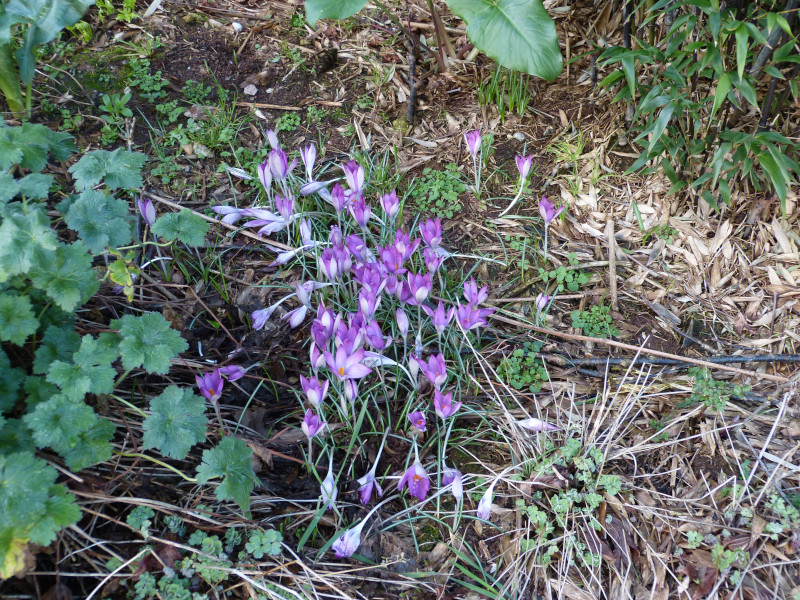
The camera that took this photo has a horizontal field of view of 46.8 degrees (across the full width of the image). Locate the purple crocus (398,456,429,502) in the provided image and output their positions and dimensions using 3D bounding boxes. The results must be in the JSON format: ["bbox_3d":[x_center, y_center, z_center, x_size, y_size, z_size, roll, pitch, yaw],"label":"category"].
[{"bbox_3d":[0.017,0.205,1.057,0.036,0.034,0.047,-3,75,-1],"label":"purple crocus"}]

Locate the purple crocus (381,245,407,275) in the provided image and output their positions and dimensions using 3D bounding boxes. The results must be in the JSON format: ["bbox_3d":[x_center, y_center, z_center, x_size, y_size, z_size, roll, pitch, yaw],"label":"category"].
[{"bbox_3d":[-0.009,-0.057,1.293,0.036,0.044,0.036,0,51,0],"label":"purple crocus"}]

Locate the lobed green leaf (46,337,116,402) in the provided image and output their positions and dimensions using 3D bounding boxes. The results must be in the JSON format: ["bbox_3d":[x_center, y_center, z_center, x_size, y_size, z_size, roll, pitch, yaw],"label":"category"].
[{"bbox_3d":[-0.349,0.074,1.020,0.078,0.022,0.076,0,58,0],"label":"lobed green leaf"}]

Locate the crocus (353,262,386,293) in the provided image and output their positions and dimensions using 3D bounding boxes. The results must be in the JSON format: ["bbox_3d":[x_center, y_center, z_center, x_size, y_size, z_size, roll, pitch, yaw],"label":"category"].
[{"bbox_3d":[-0.039,-0.029,1.200,0.042,0.036,0.040,0,43,0],"label":"crocus"}]

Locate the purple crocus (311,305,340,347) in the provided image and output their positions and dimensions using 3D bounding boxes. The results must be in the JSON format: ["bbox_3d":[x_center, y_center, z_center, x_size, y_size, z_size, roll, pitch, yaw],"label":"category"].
[{"bbox_3d":[-0.096,0.033,1.193,0.039,0.054,0.039,-4,42,4],"label":"purple crocus"}]

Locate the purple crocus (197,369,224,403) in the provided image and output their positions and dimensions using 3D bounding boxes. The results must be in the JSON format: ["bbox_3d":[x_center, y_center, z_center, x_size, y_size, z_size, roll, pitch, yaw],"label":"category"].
[{"bbox_3d":[-0.235,0.106,1.143,0.032,0.047,0.032,-4,50,4],"label":"purple crocus"}]

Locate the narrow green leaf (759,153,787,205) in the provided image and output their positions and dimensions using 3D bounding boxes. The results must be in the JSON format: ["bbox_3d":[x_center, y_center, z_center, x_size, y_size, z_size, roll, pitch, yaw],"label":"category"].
[{"bbox_3d":[0.536,-0.175,1.330,0.018,0.088,0.016,-25,12,2],"label":"narrow green leaf"}]

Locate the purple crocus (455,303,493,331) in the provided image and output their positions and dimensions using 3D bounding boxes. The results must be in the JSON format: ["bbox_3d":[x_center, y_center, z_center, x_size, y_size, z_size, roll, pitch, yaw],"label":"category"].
[{"bbox_3d":[0.096,0.021,1.206,0.050,0.040,0.050,0,59,0],"label":"purple crocus"}]

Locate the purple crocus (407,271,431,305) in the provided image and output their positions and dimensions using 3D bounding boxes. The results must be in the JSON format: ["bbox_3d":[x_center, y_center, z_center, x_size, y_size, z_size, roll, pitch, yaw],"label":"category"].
[{"bbox_3d":[0.026,-0.015,1.212,0.034,0.043,0.034,0,48,0],"label":"purple crocus"}]

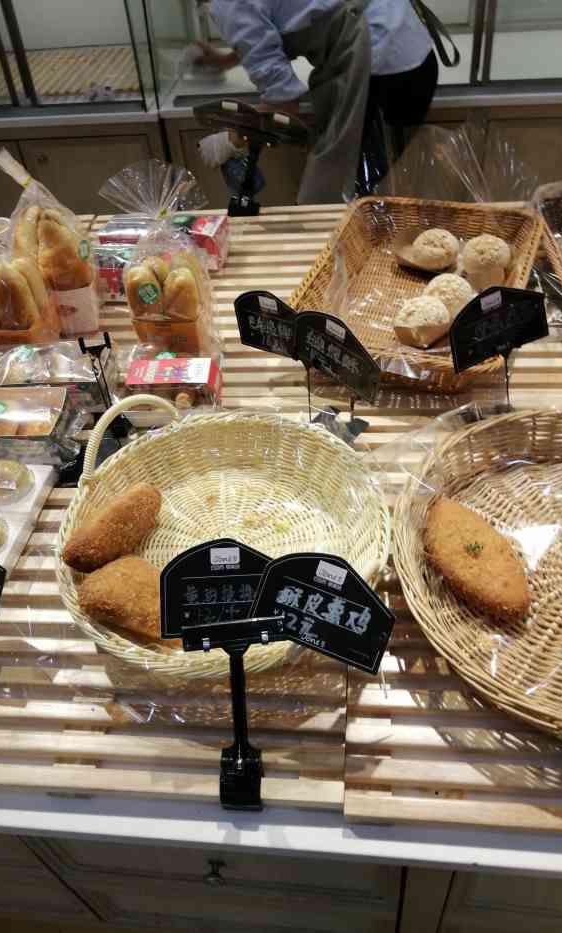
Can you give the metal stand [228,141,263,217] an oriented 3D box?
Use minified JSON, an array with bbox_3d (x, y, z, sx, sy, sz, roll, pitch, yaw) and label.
[{"bbox_3d":[-0.070,-0.552,1.385,0.055,0.138,0.049,0,46,7],"label":"metal stand"}]

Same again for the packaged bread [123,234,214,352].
[{"bbox_3d":[-0.164,-0.253,1.087,0.094,0.158,0.084,0,46,7],"label":"packaged bread"}]

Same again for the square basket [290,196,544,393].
[{"bbox_3d":[0.210,-0.265,1.105,0.310,0.089,0.428,11,48,17],"label":"square basket"}]

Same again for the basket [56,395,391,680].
[{"bbox_3d":[-0.057,0.067,0.767,0.347,0.148,0.347,-3,45,3],"label":"basket"}]

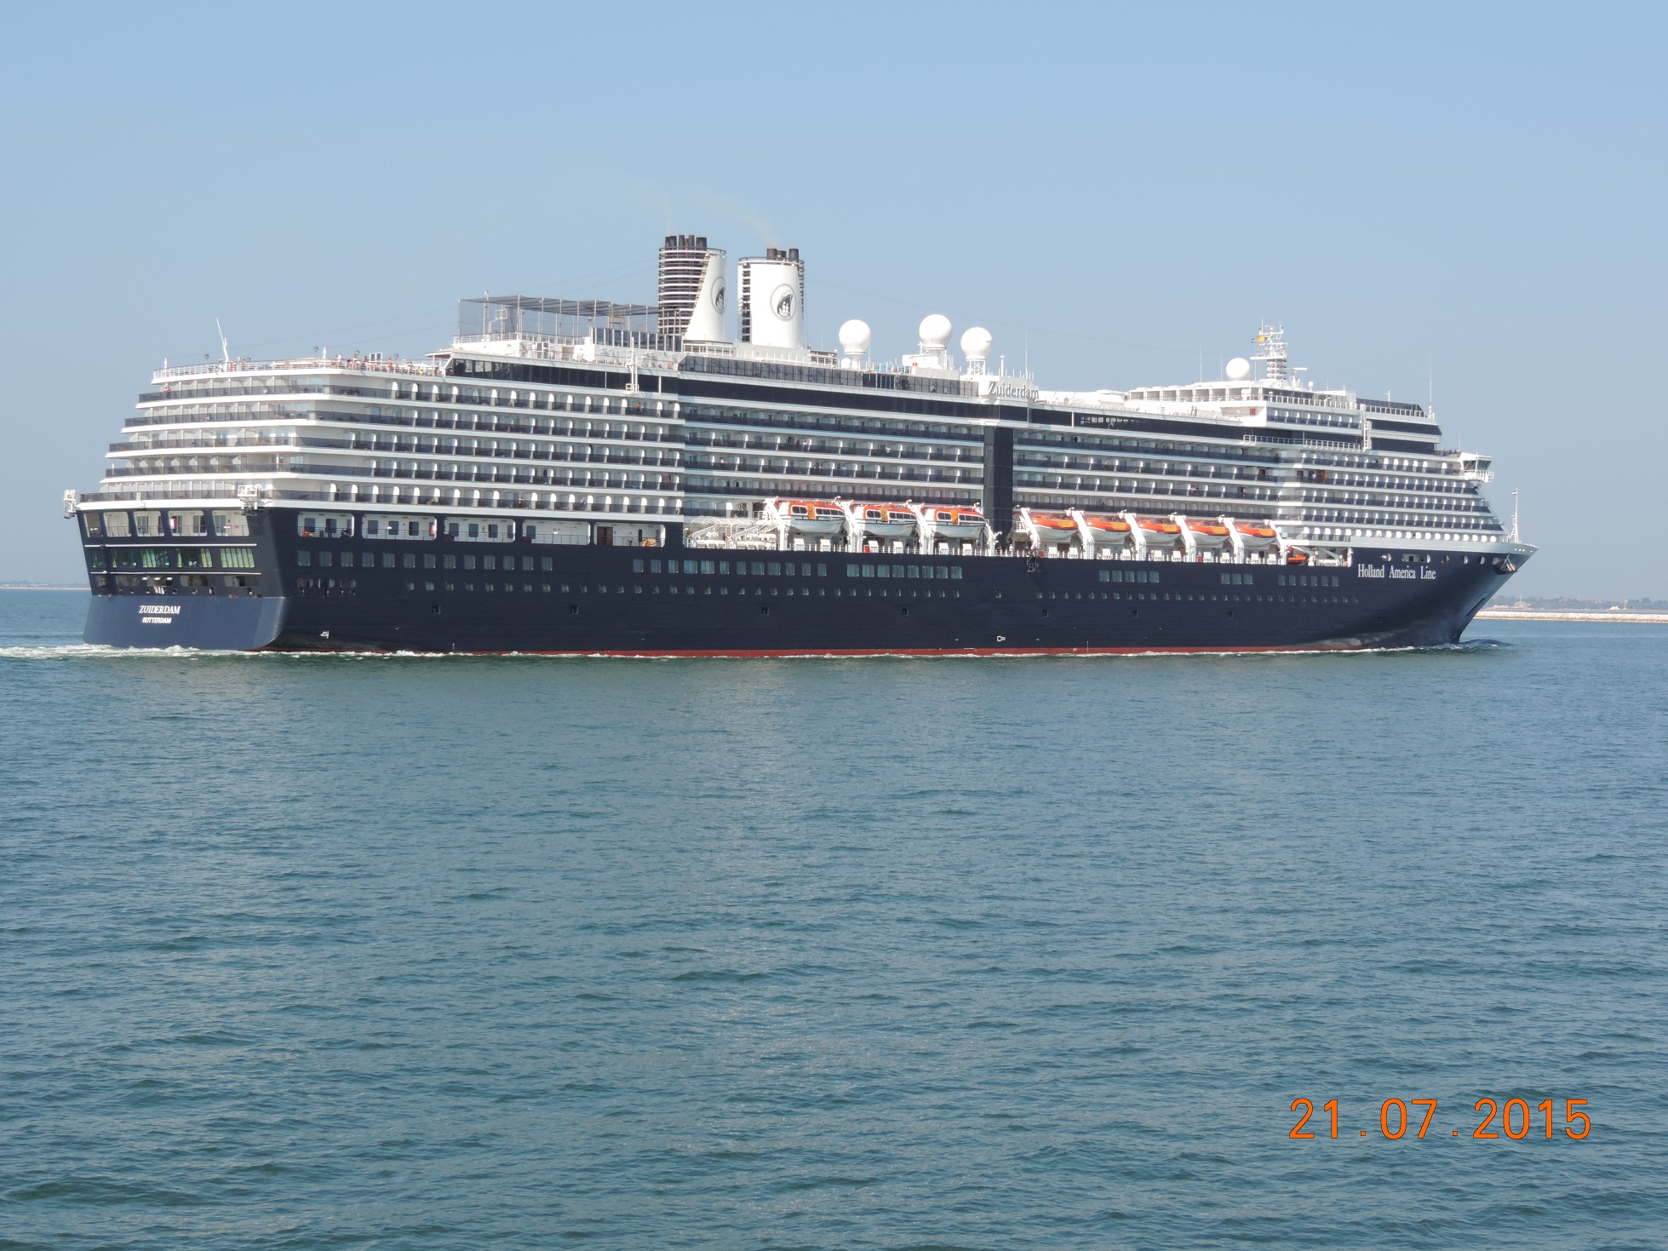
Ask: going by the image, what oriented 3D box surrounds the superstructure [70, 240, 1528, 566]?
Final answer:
[{"bbox_3d":[21.929,-28.098,456.766,32.400,38.000,277.000,1,1,41],"label":"superstructure"}]

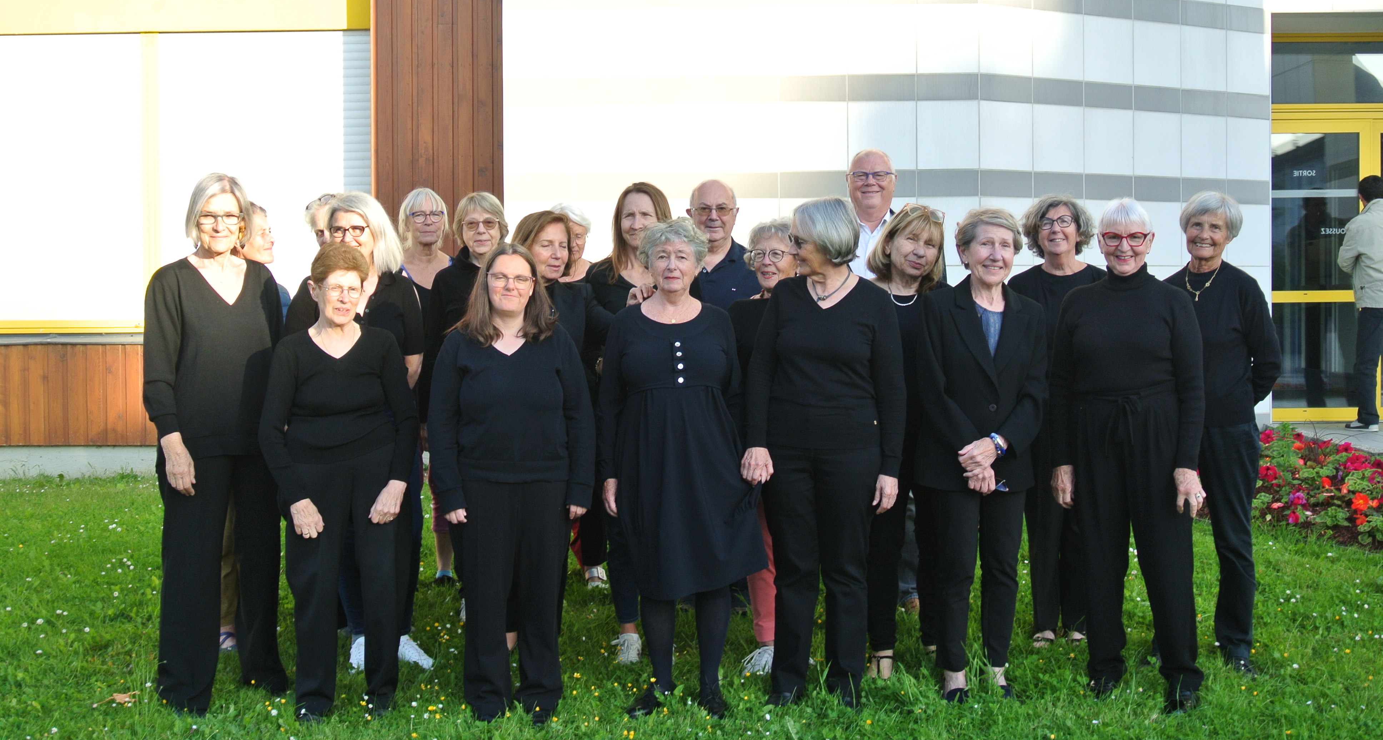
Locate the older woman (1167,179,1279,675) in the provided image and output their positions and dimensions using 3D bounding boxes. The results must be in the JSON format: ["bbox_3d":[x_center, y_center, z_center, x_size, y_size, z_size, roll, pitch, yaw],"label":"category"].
[{"bbox_3d":[1.863,0.202,5.750,0.470,1.672,0.330,0,2,21],"label":"older woman"}]

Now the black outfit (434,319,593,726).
[{"bbox_3d":[-0.563,0.480,5.070,0.510,1.231,0.320,0,2,-3],"label":"black outfit"}]

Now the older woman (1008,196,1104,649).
[{"bbox_3d":[1.321,0.194,5.800,0.450,1.637,0.310,0,2,9],"label":"older woman"}]

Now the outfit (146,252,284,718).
[{"bbox_3d":[-1.510,0.370,5.120,0.460,1.445,0.330,-1,2,-14],"label":"outfit"}]

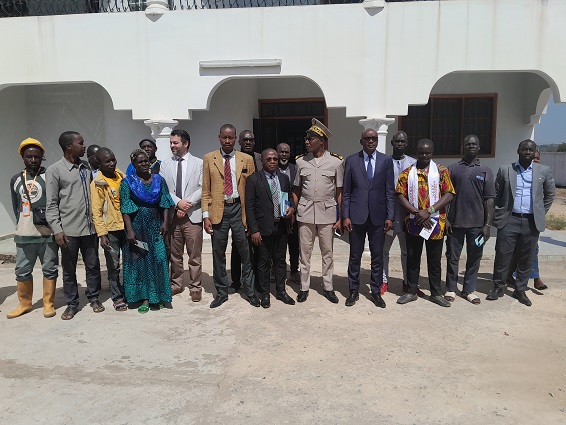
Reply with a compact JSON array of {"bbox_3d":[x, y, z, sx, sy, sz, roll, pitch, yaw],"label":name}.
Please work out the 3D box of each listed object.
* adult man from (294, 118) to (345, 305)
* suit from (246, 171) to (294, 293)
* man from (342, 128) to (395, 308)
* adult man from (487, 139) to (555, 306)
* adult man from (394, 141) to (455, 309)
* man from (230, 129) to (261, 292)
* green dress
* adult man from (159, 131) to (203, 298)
[{"bbox_3d":[0.376,-0.025,4.525,0.551,1.921,0.360,0,5,5],"label":"adult man"},{"bbox_3d":[-0.125,0.219,4.384,0.511,1.298,0.330,-1,5,-16],"label":"suit"},{"bbox_3d":[0.887,0.042,4.423,0.531,1.806,0.360,1,5,8],"label":"man"},{"bbox_3d":[2.523,0.086,4.521,0.631,1.701,0.380,3,6,30],"label":"adult man"},{"bbox_3d":[1.442,0.107,4.335,0.560,1.691,0.360,1,6,13],"label":"adult man"},{"bbox_3d":[-0.413,-0.014,4.893,0.493,1.835,0.360,0,5,-6],"label":"man"},{"bbox_3d":[-1.365,0.275,4.318,0.510,1.336,0.370,-2,6,-14],"label":"green dress"},{"bbox_3d":[-1.079,0.030,4.590,0.490,1.824,0.350,-1,6,-7],"label":"adult man"}]

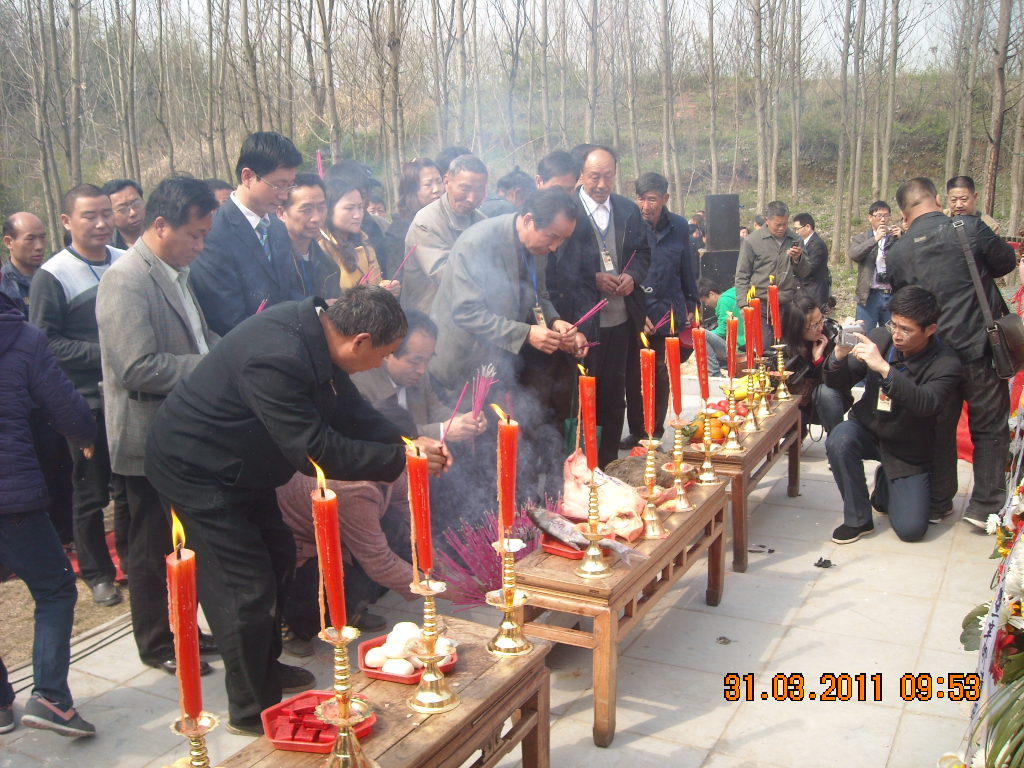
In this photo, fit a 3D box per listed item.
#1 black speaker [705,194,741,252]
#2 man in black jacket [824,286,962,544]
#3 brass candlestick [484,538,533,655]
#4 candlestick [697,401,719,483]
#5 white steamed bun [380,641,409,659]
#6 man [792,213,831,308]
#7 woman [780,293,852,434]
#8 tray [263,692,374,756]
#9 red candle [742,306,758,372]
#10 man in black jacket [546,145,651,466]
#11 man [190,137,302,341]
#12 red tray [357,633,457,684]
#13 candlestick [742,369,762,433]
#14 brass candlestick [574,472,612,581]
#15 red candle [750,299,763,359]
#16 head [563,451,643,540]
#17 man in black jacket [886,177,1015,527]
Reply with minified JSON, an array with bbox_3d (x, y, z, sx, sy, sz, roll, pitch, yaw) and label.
[{"bbox_3d":[2.440,-1.860,12.000,0.410,0.660,0.390,-3,11,-5],"label":"black speaker"},{"bbox_3d":[1.755,0.123,4.800,0.720,1.180,0.580,-12,15,-42],"label":"man in black jacket"},{"bbox_3d":[-0.007,0.514,2.510,0.118,0.268,0.118,-1,11,0],"label":"brass candlestick"},{"bbox_3d":[0.744,0.230,3.902,0.112,0.270,0.112,4,12,26],"label":"candlestick"},{"bbox_3d":[-0.292,0.660,2.570,0.072,0.050,0.058,4,13,28],"label":"white steamed bun"},{"bbox_3d":[2.663,-0.665,9.264,0.360,1.700,0.480,-3,11,-7],"label":"man"},{"bbox_3d":[1.710,-0.010,5.720,0.650,0.980,0.500,1,11,12],"label":"woman"},{"bbox_3d":[-0.401,0.709,2.160,0.215,0.045,0.230,8,15,40],"label":"tray"},{"bbox_3d":[1.065,-0.193,4.602,0.047,0.290,0.047,1,12,27],"label":"red candle"},{"bbox_3d":[0.463,-0.313,5.321,0.540,1.780,0.380,-4,11,-15],"label":"man in black jacket"},{"bbox_3d":[-0.874,0.008,3.752,0.380,1.790,0.520,5,13,29],"label":"man"},{"bbox_3d":[-0.270,0.683,2.556,0.265,0.034,0.185,4,13,28],"label":"red tray"},{"bbox_3d":[1.107,0.067,4.788,0.110,0.290,0.110,4,13,28],"label":"candlestick"},{"bbox_3d":[0.242,0.417,3.110,0.115,0.310,0.115,-2,11,0],"label":"brass candlestick"},{"bbox_3d":[1.190,-0.275,5.030,0.050,0.285,0.050,-1,13,29],"label":"red candle"},{"bbox_3d":[0.329,0.339,3.478,0.290,0.240,0.210,4,12,25],"label":"head"},{"bbox_3d":[2.059,-0.157,4.850,0.600,1.650,0.420,-6,12,-20],"label":"man in black jacket"}]

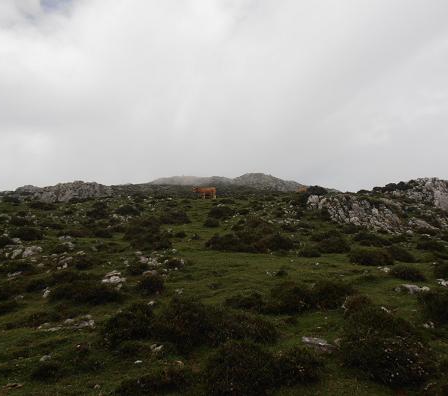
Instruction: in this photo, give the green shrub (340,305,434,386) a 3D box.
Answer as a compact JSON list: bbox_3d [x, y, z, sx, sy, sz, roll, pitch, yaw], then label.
[{"bbox_3d":[1.457,1.259,3.305,0.786,0.586,0.628,0,-4,0],"label":"green shrub"}]

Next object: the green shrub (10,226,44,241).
[{"bbox_3d":[-6.588,1.176,12.274,1.140,0.441,0.969,0,-4,0],"label":"green shrub"}]

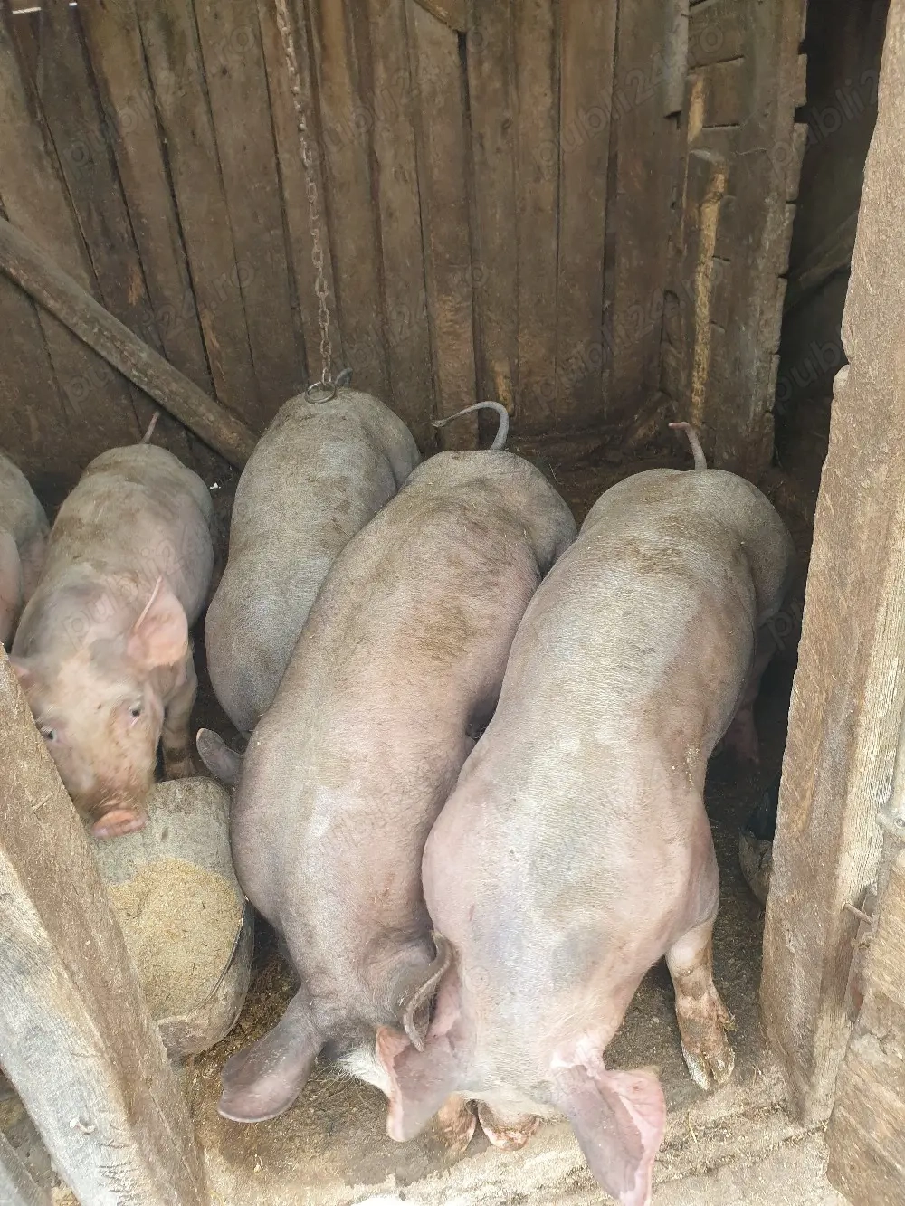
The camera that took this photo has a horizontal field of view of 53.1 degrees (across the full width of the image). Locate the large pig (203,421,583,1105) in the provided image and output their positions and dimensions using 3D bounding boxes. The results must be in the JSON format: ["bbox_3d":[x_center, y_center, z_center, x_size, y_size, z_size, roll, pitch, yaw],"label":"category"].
[{"bbox_3d":[0.002,0.202,1.513,0.400,0.650,1.120,4,33,12],"label":"large pig"}]

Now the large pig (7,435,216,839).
[{"bbox_3d":[-0.612,0.069,1.850,0.370,0.580,1.020,-7,32,-6],"label":"large pig"}]

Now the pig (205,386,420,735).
[{"bbox_3d":[-0.289,0.019,1.842,0.400,0.640,1.150,-2,32,3],"label":"pig"}]

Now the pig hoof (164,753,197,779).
[{"bbox_3d":[-0.559,0.349,1.860,0.067,0.063,0.080,-8,33,-7],"label":"pig hoof"}]

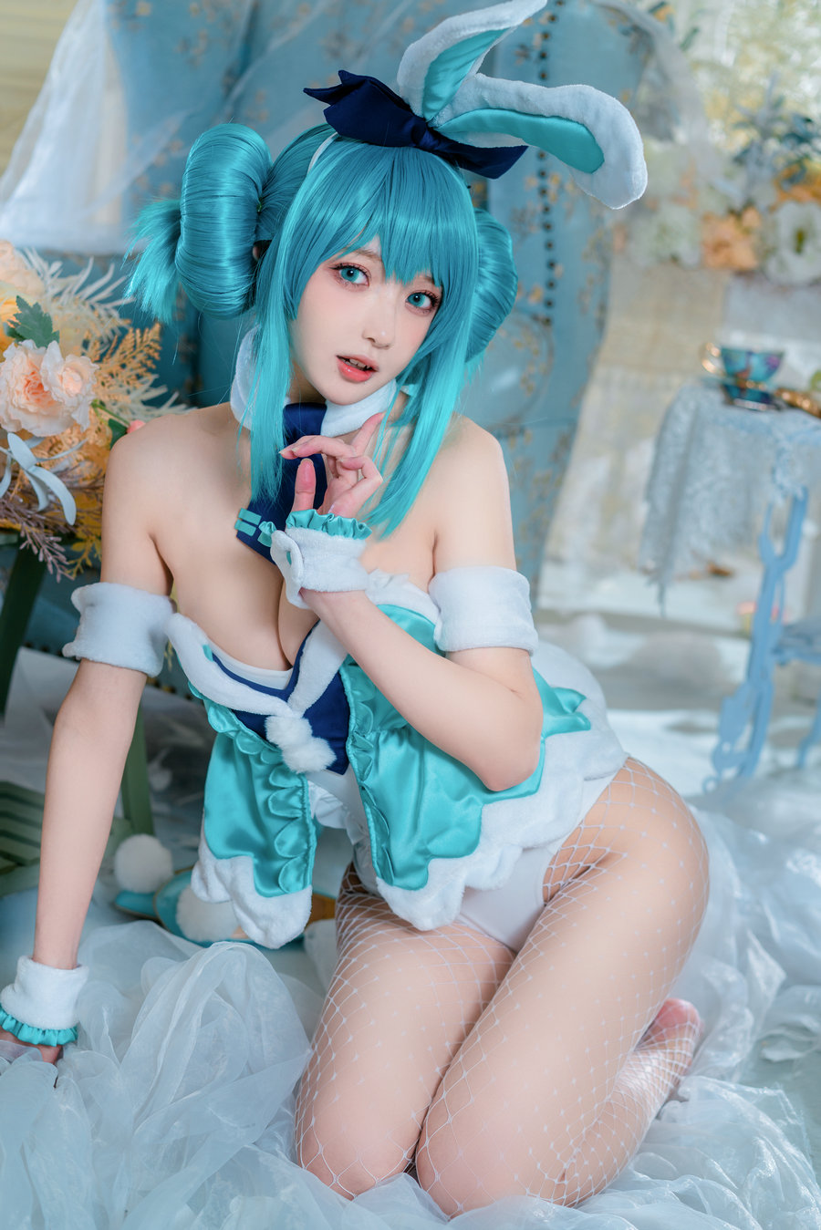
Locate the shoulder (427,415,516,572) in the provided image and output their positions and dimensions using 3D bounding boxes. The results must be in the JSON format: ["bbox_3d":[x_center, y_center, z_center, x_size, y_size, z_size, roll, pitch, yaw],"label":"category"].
[{"bbox_3d":[0.056,-0.109,1.690,0.083,0.145,0.100,-1,9,6],"label":"shoulder"}]

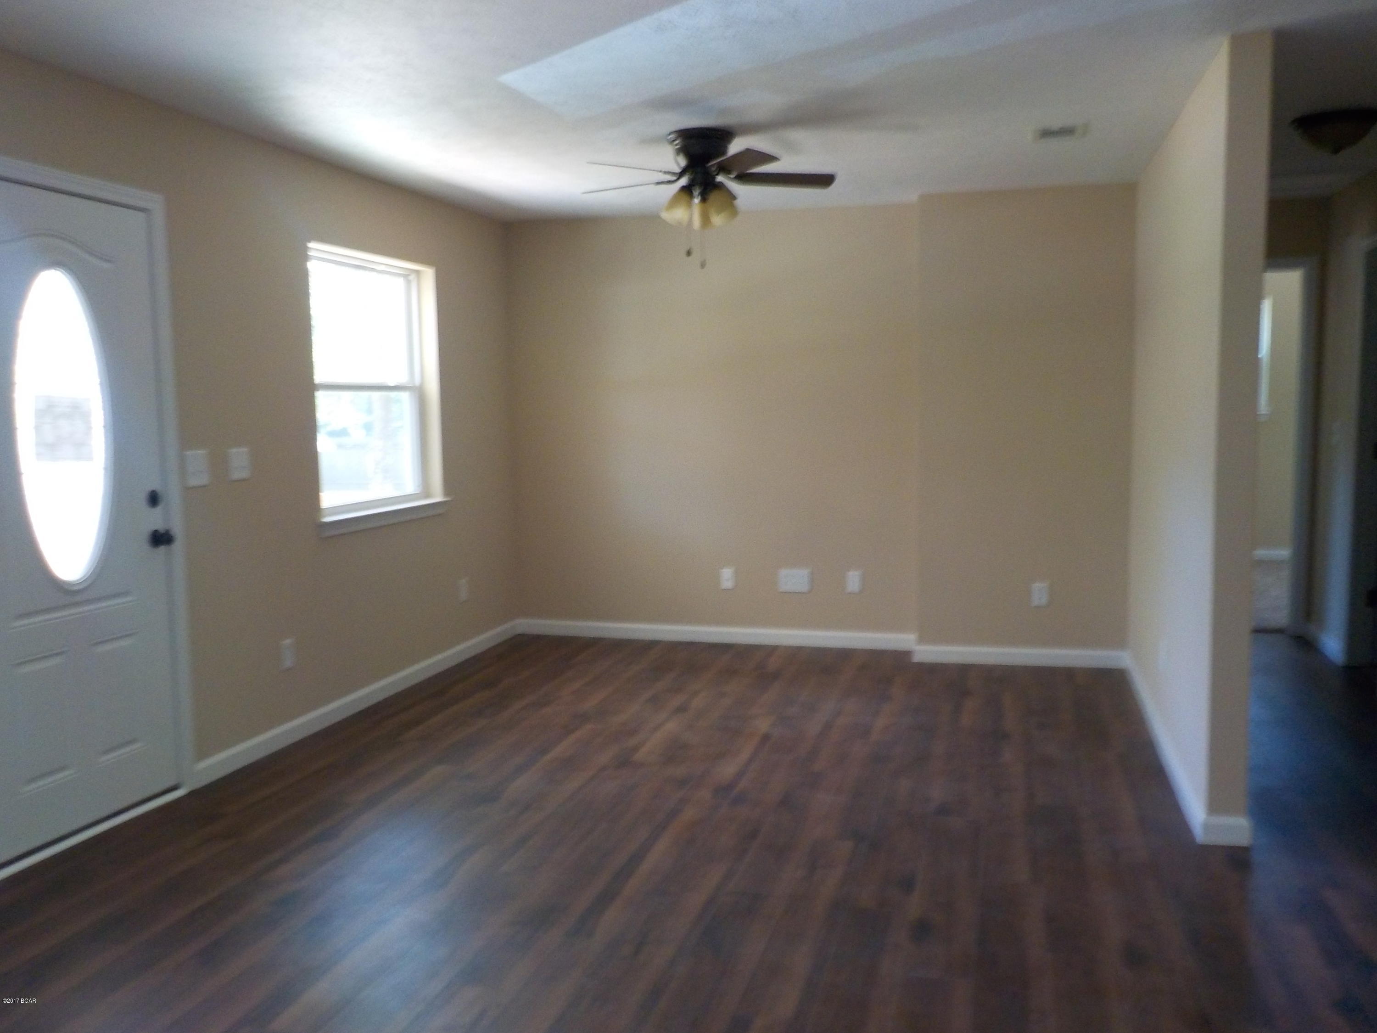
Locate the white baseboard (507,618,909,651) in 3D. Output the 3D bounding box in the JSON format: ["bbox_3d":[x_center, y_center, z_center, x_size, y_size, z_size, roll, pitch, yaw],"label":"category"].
[{"bbox_3d":[0.122,0.683,6.911,2.363,0.084,0.018,1,6,15],"label":"white baseboard"}]

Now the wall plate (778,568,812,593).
[{"bbox_3d":[0.603,0.365,6.749,0.175,0.123,0.012,1,6,15],"label":"wall plate"}]

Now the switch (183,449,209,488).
[{"bbox_3d":[-1.796,-0.173,4.366,0.012,0.124,0.122,1,6,15],"label":"switch"}]

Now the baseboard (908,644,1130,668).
[{"bbox_3d":[1.712,0.730,6.198,1.065,0.084,0.018,1,6,15],"label":"baseboard"}]

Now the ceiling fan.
[{"bbox_3d":[0.049,-1.305,4.645,1.040,0.380,1.040,1,6,15],"label":"ceiling fan"}]

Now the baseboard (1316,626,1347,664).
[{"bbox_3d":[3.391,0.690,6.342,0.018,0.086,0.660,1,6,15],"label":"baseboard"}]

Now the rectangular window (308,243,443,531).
[{"bbox_3d":[-1.496,-0.604,5.657,0.120,1.235,1.150,1,6,15],"label":"rectangular window"}]

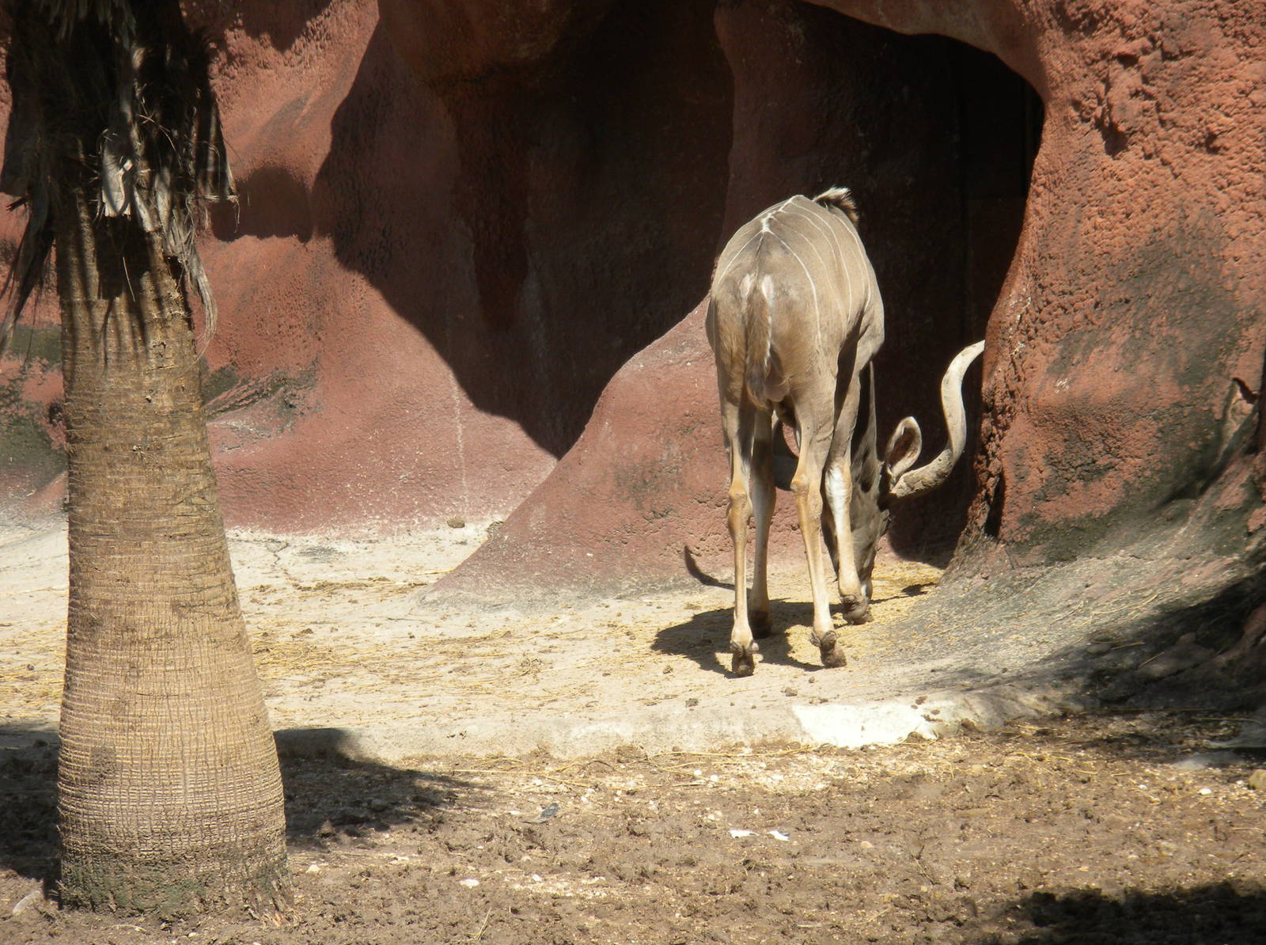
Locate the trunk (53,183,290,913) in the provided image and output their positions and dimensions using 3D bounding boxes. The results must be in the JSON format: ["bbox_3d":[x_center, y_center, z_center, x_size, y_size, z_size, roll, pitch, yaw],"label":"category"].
[{"bbox_3d":[-1.188,0.194,22.437,0.595,1.847,0.595,0,8,0],"label":"trunk"}]

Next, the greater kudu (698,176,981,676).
[{"bbox_3d":[0.592,-0.182,26.139,0.660,1.360,1.640,2,8,13],"label":"greater kudu"}]

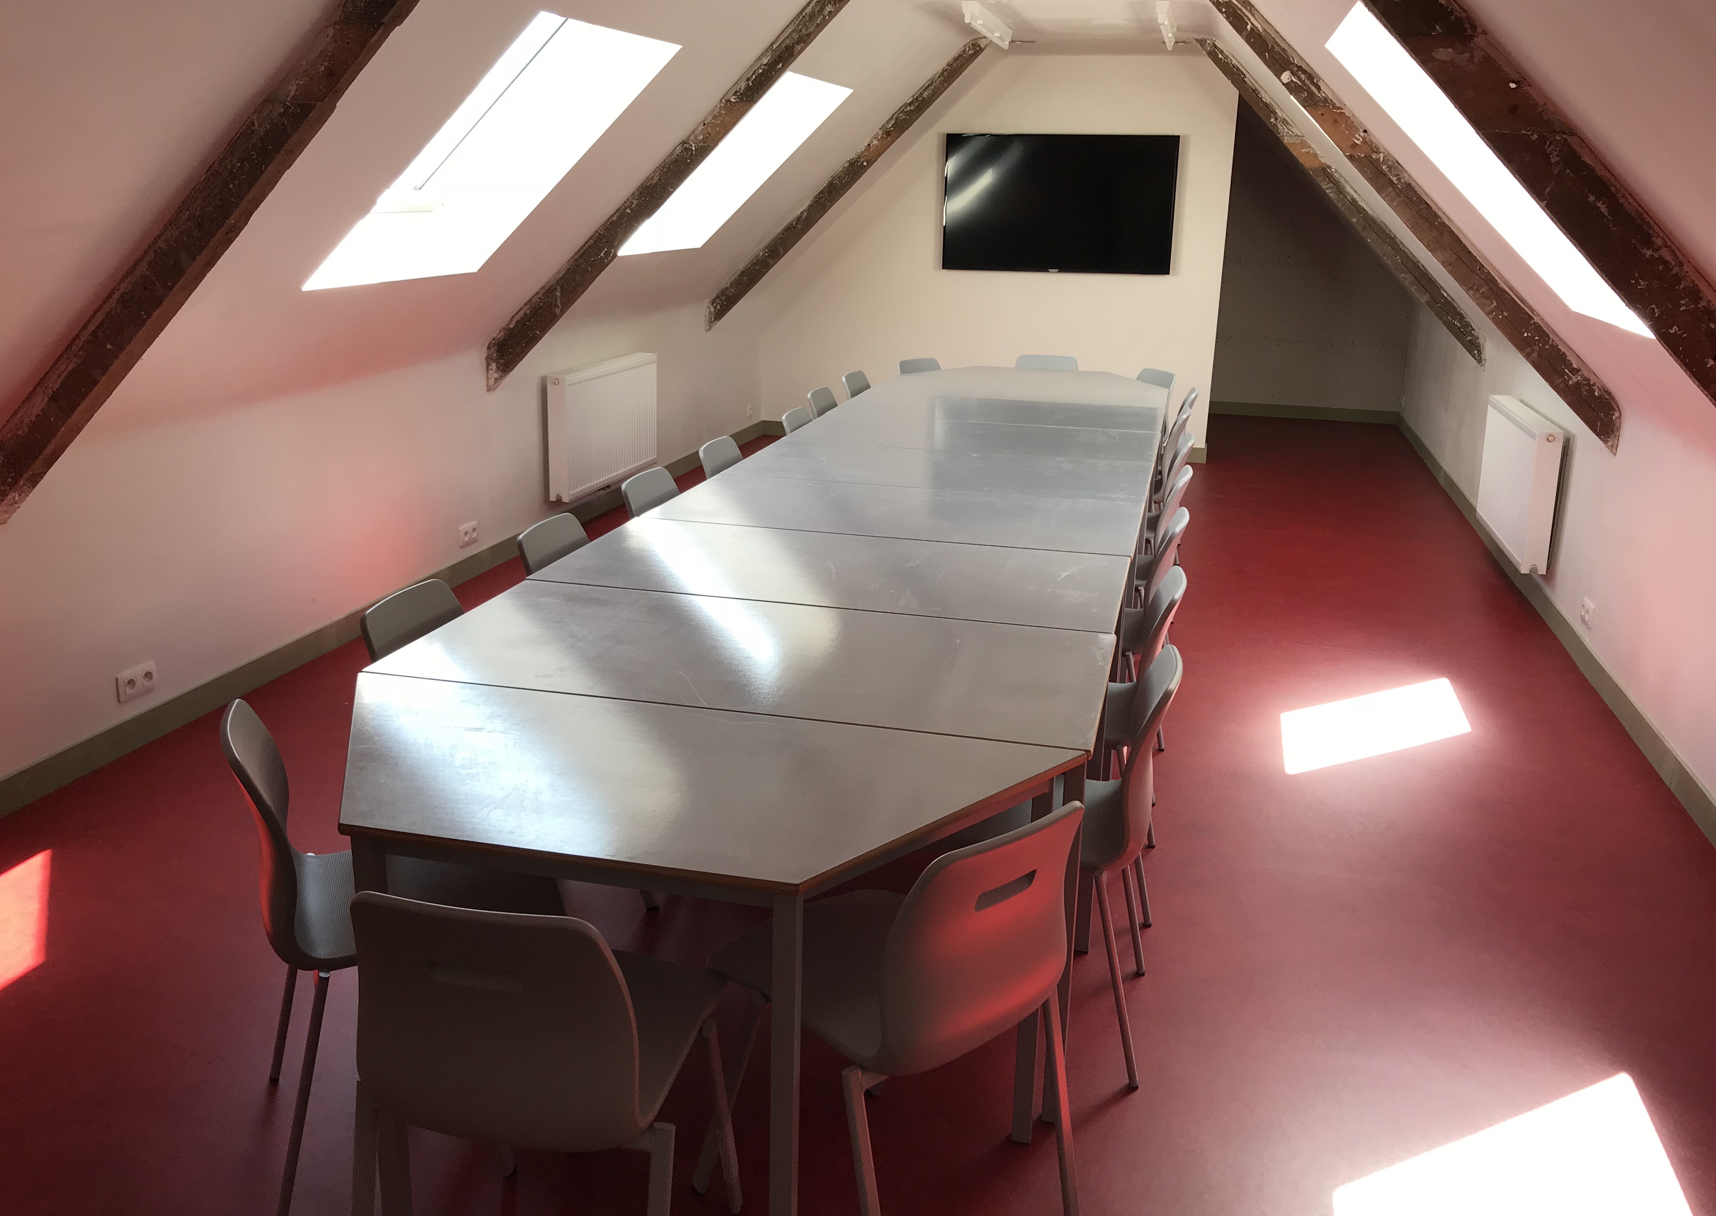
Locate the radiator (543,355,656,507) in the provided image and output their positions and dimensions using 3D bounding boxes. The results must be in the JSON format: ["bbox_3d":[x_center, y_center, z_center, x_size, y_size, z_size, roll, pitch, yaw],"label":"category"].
[{"bbox_3d":[-1.285,-0.943,7.082,0.105,0.590,1.100,5,17,13],"label":"radiator"}]

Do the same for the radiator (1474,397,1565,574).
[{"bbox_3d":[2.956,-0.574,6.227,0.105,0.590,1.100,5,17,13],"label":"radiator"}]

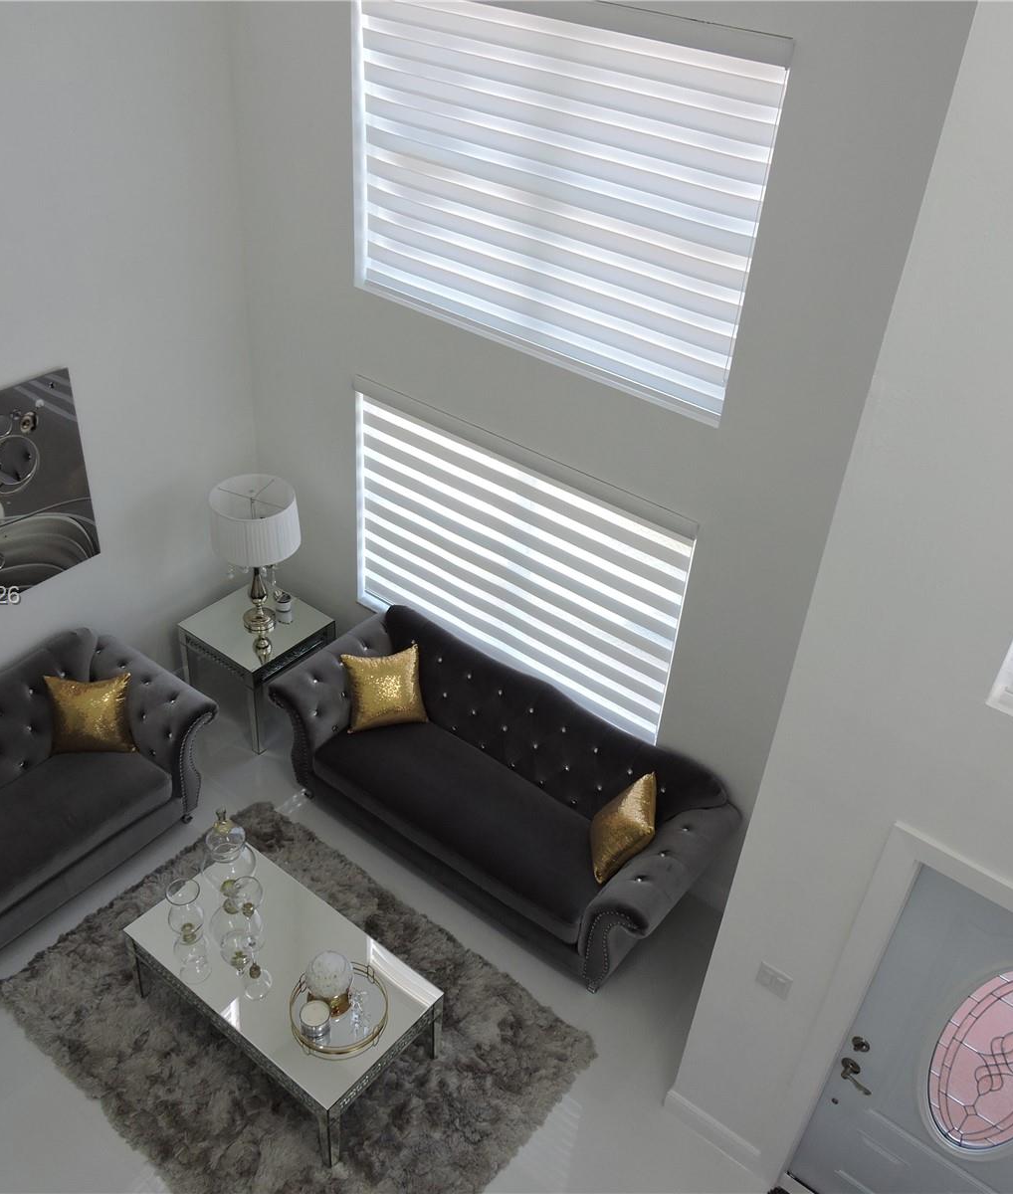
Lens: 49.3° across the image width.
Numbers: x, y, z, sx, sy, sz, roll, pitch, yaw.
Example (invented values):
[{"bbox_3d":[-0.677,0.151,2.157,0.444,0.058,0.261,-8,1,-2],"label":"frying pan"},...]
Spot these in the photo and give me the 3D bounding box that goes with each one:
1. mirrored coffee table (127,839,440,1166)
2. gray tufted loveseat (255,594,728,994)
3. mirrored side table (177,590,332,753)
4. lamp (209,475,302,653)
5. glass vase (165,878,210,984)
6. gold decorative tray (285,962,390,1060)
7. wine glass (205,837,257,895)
[{"bbox_3d":[-0.980,1.758,4.870,1.231,0.492,0.656,27,42,28],"label":"mirrored coffee table"},{"bbox_3d":[-0.081,0.974,5.677,2.375,0.920,0.815,27,42,28],"label":"gray tufted loveseat"},{"bbox_3d":[-1.460,0.398,6.565,0.624,0.620,0.631,27,42,28],"label":"mirrored side table"},{"bbox_3d":[-1.387,-0.184,6.129,0.470,0.840,0.470,3,36,-2],"label":"lamp"},{"bbox_3d":[-1.376,1.352,4.724,0.155,0.285,0.155,27,42,28],"label":"glass vase"},{"bbox_3d":[-0.689,1.688,4.534,0.420,0.055,0.420,3,36,-2],"label":"gold decorative tray"},{"bbox_3d":[-1.227,1.226,4.880,0.225,0.320,0.225,3,36,-2],"label":"wine glass"}]

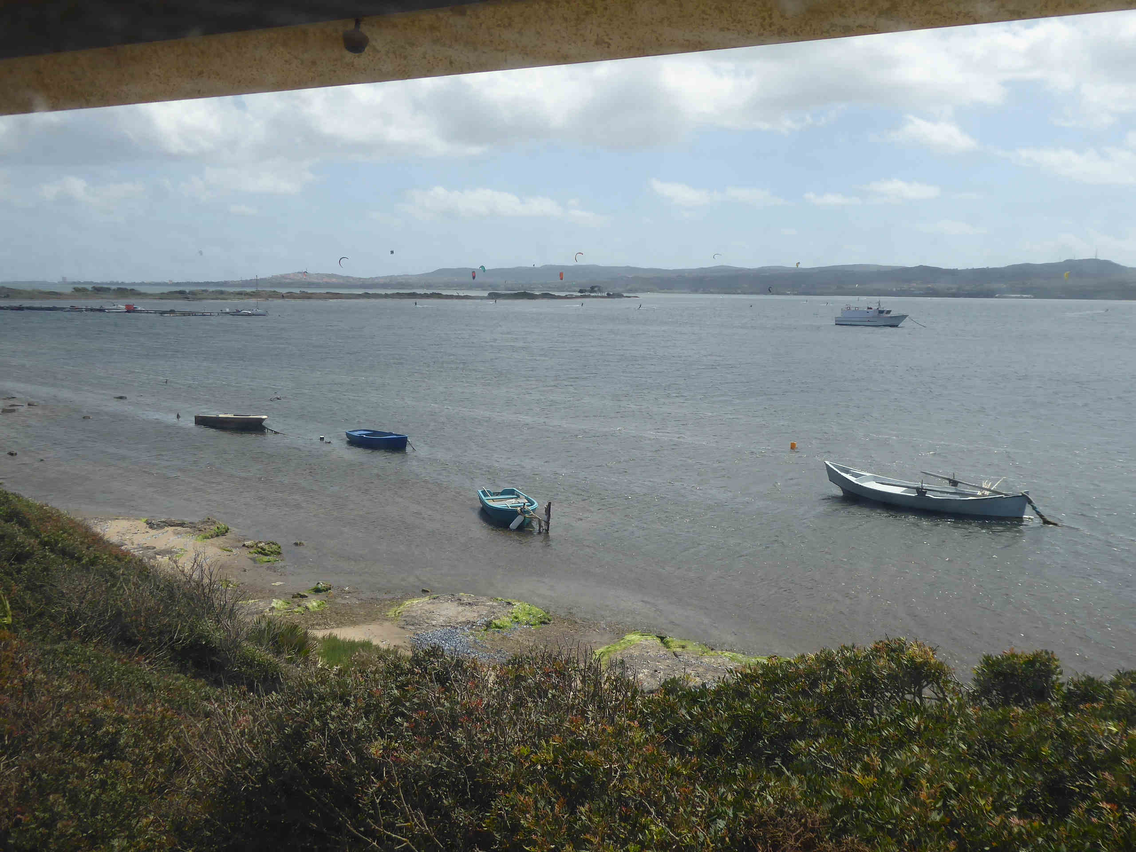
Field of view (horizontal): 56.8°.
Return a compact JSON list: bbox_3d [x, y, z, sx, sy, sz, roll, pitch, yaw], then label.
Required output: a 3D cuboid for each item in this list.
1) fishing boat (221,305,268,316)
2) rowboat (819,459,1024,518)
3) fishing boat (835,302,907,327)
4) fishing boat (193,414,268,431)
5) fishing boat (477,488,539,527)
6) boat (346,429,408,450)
[{"bbox_3d":[-68.406,-24.294,222.536,9.400,2.300,2.800,1,7,3],"label":"fishing boat"},{"bbox_3d":[10.593,1.933,31.554,5.900,1.100,1.600,6,9,34],"label":"rowboat"},{"bbox_3d":[59.902,-21.999,207.781,14.400,4.800,4.000,4,8,23],"label":"fishing boat"},{"bbox_3d":[-15.205,-0.184,47.549,3.500,0.570,1.250,2,8,12],"label":"fishing boat"},{"bbox_3d":[-1.562,2.295,29.236,1.370,0.650,3.050,-2,8,-20],"label":"fishing boat"},{"bbox_3d":[-7.617,0.547,42.347,3.300,0.600,1.270,6,9,38],"label":"boat"}]

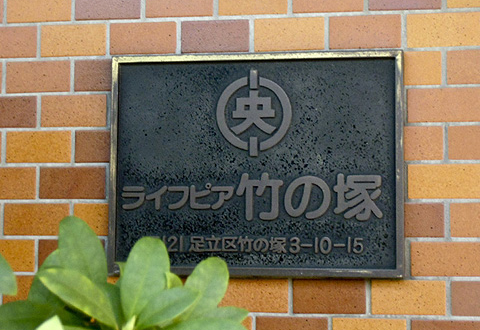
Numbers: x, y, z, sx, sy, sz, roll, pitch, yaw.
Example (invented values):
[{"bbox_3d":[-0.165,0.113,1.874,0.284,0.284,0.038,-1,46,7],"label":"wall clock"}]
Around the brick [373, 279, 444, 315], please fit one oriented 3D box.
[{"bbox_3d":[0.221,0.174,1.250,0.096,0.044,0.025,-1,-3,9],"label":"brick"}]

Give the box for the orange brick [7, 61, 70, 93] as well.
[{"bbox_3d":[-0.283,-0.124,1.343,0.096,0.044,0.025,-1,-3,9],"label":"orange brick"}]

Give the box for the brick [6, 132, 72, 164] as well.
[{"bbox_3d":[-0.282,-0.024,1.337,0.096,0.044,0.025,-1,-3,9],"label":"brick"}]

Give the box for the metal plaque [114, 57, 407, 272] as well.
[{"bbox_3d":[0.020,0.000,1.270,0.396,0.299,0.020,-1,-3,9],"label":"metal plaque"}]

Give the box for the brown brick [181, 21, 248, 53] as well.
[{"bbox_3d":[-0.032,-0.177,1.309,0.096,0.044,0.025,-1,-3,9],"label":"brown brick"}]

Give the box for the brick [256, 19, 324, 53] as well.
[{"bbox_3d":[0.069,-0.177,1.293,0.096,0.044,0.025,-1,-3,9],"label":"brick"}]

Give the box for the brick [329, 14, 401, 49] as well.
[{"bbox_3d":[0.170,-0.178,1.278,0.096,0.044,0.025,-1,-3,9],"label":"brick"}]

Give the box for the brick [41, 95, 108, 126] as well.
[{"bbox_3d":[-0.232,-0.074,1.333,0.096,0.044,0.025,-1,-3,9],"label":"brick"}]

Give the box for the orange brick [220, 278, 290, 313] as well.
[{"bbox_3d":[0.020,0.176,1.280,0.096,0.044,0.025,-1,-3,9],"label":"orange brick"}]

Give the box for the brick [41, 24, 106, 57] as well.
[{"bbox_3d":[-0.233,-0.175,1.339,0.096,0.044,0.025,-1,-3,9],"label":"brick"}]

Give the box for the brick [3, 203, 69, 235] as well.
[{"bbox_3d":[-0.283,0.077,1.332,0.096,0.044,0.025,-1,-3,9],"label":"brick"}]

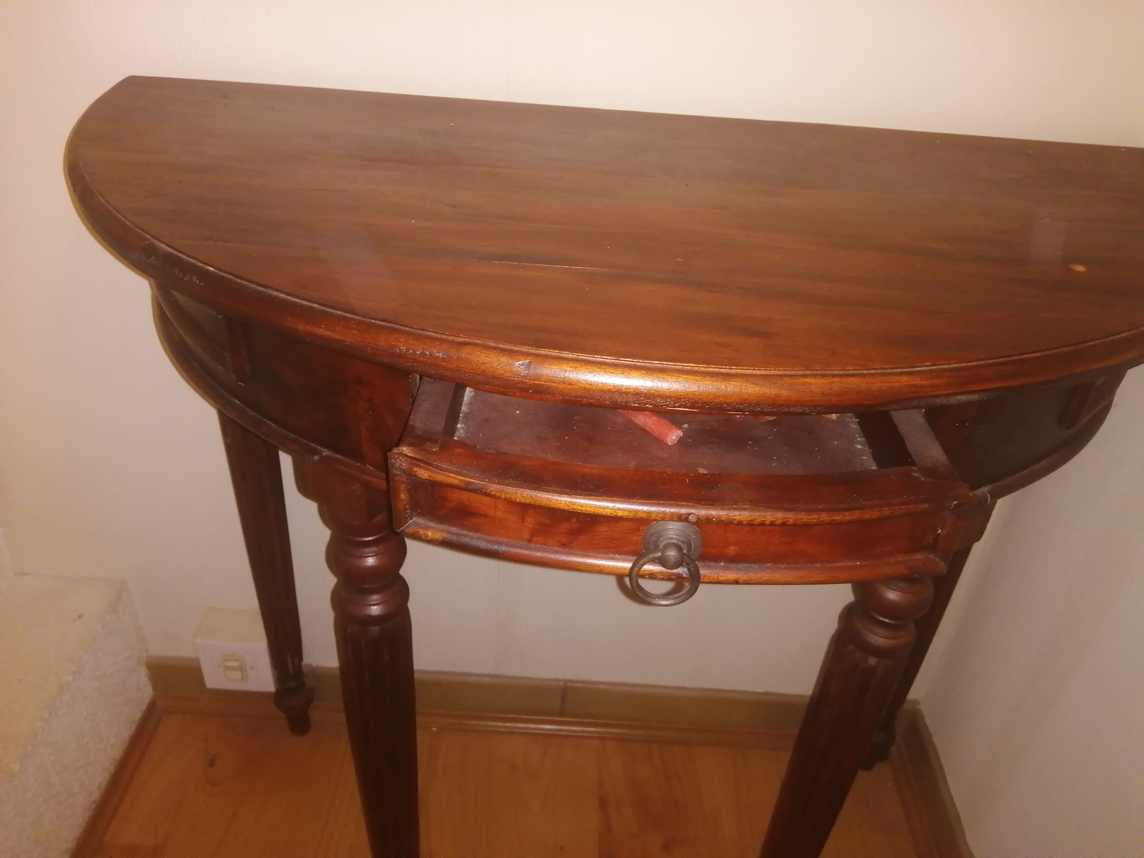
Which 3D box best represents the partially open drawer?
[{"bbox_3d":[0.050,-0.027,0.499,0.265,0.048,0.278,4,34,-2],"label":"partially open drawer"}]

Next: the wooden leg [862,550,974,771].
[{"bbox_3d":[0.400,0.160,0.937,0.056,0.672,0.056,4,34,-2],"label":"wooden leg"}]

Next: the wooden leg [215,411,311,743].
[{"bbox_3d":[-0.325,0.113,0.917,0.056,0.672,0.056,4,34,-2],"label":"wooden leg"}]

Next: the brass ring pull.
[{"bbox_3d":[0.042,0.063,0.387,0.033,0.039,0.022,4,34,-2],"label":"brass ring pull"}]

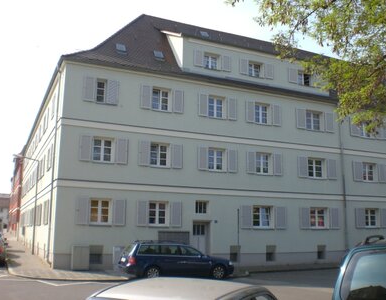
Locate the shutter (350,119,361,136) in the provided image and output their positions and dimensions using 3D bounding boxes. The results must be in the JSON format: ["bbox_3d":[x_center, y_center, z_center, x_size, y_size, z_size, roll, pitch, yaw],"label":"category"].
[{"bbox_3d":[10.843,-1.540,29.265,0.930,1.320,0.050,5,-12,-24],"label":"shutter"}]

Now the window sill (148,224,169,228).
[{"bbox_3d":[-1.771,3.857,22.501,1.130,0.120,0.200,5,-12,-24],"label":"window sill"}]

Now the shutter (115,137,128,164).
[{"bbox_3d":[-3.763,0.059,23.223,0.620,1.360,0.050,5,-13,-23],"label":"shutter"}]

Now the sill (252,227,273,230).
[{"bbox_3d":[4.117,4.603,25.780,1.450,0.110,0.200,5,-13,-23],"label":"sill"}]

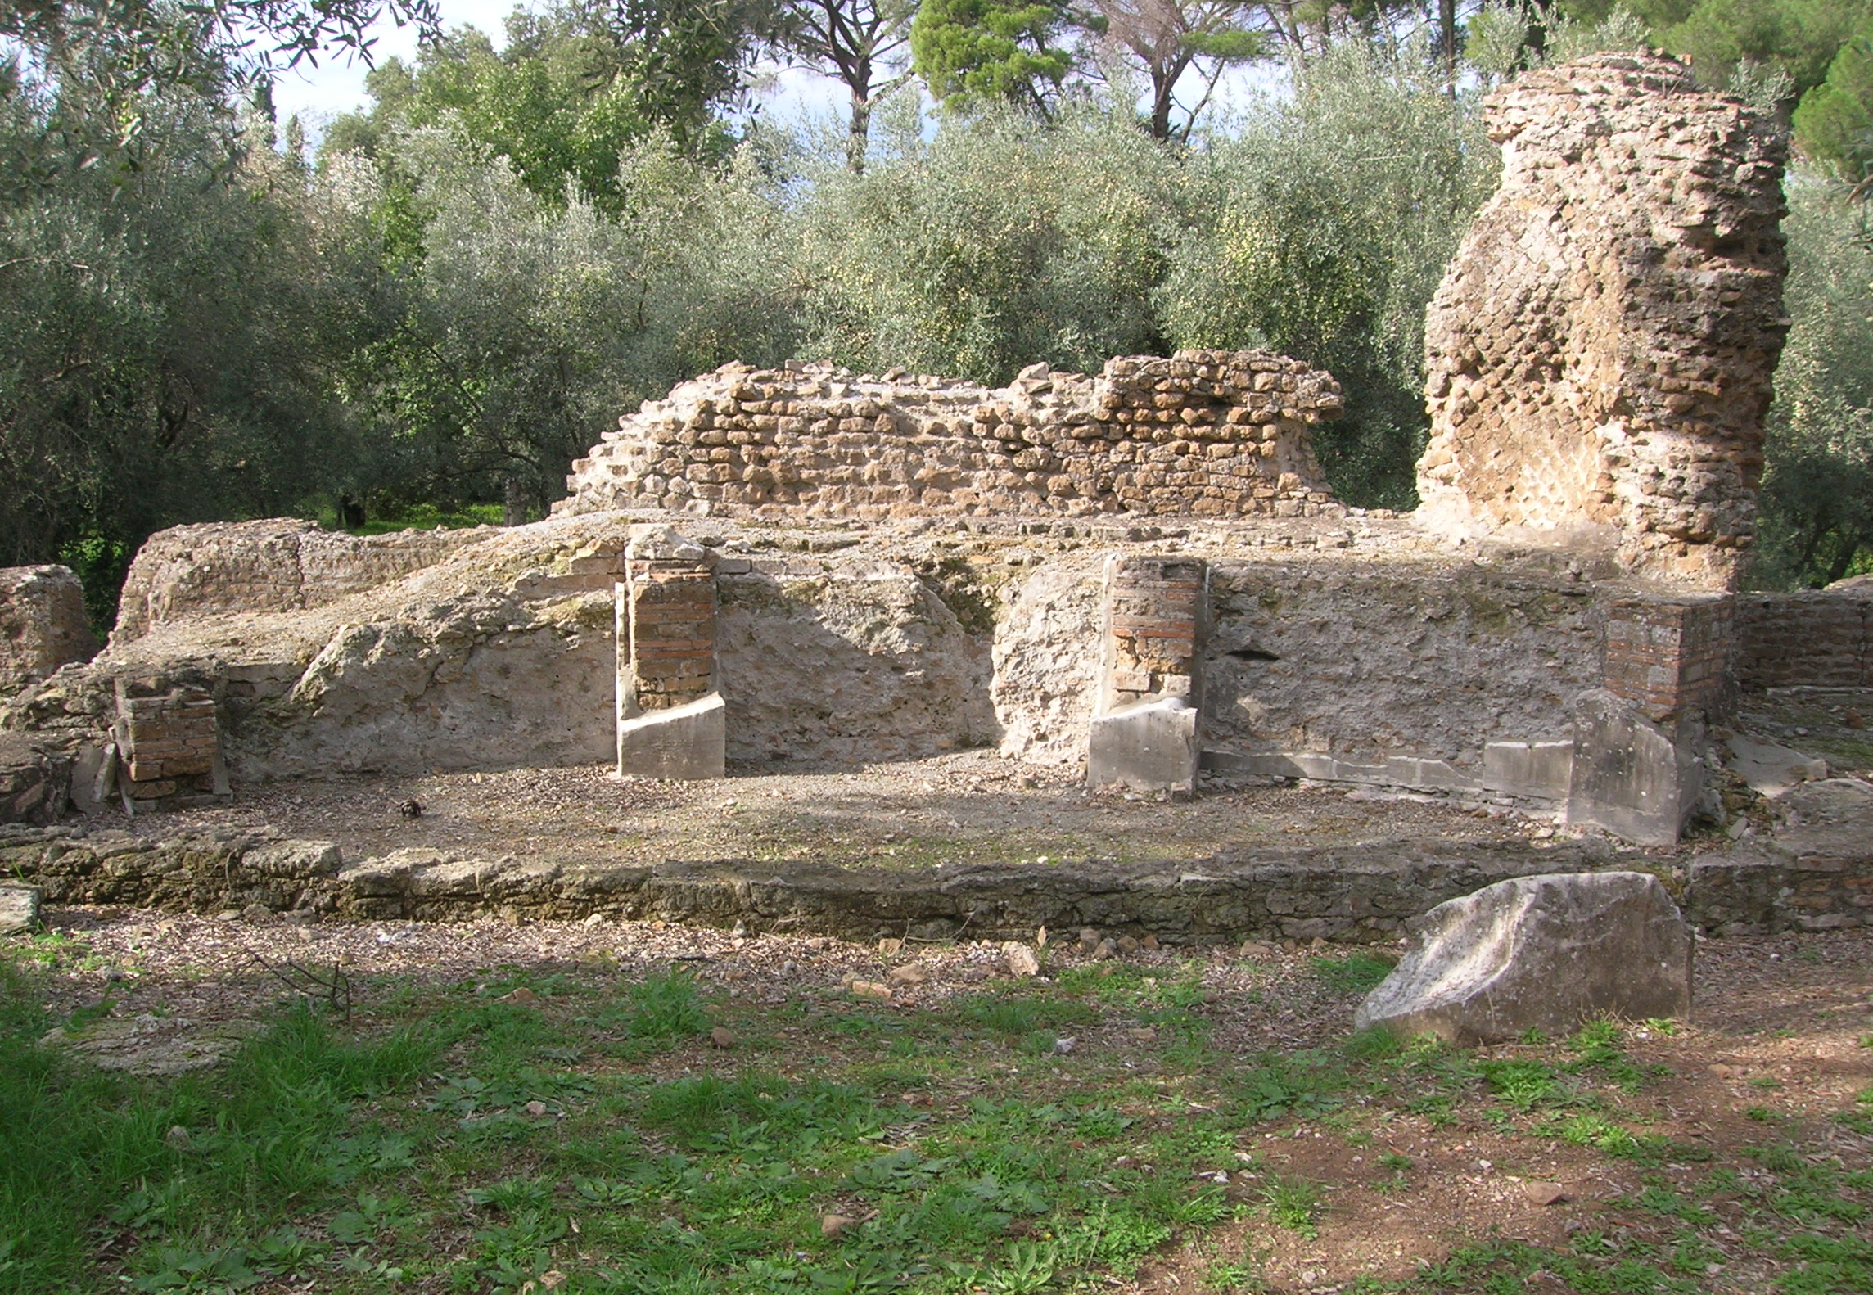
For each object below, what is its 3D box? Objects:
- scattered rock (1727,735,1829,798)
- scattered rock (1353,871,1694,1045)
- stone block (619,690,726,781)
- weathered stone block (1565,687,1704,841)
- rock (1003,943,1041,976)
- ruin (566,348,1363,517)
[{"bbox_3d":[3.672,0.523,8.066,0.380,0.180,0.360,4,7,20],"label":"scattered rock"},{"bbox_3d":[1.839,0.967,5.878,0.950,0.450,0.460,1,7,0],"label":"scattered rock"},{"bbox_3d":[-1.207,0.404,8.384,0.470,0.375,0.170,-1,7,-14],"label":"stone block"},{"bbox_3d":[2.892,0.478,7.609,0.470,0.565,0.230,6,9,36],"label":"weathered stone block"},{"bbox_3d":[0.290,1.055,6.244,0.120,0.095,0.090,1,7,0],"label":"rock"},{"bbox_3d":[0.080,-1.157,9.883,4.080,0.850,0.650,1,7,2],"label":"ruin"}]

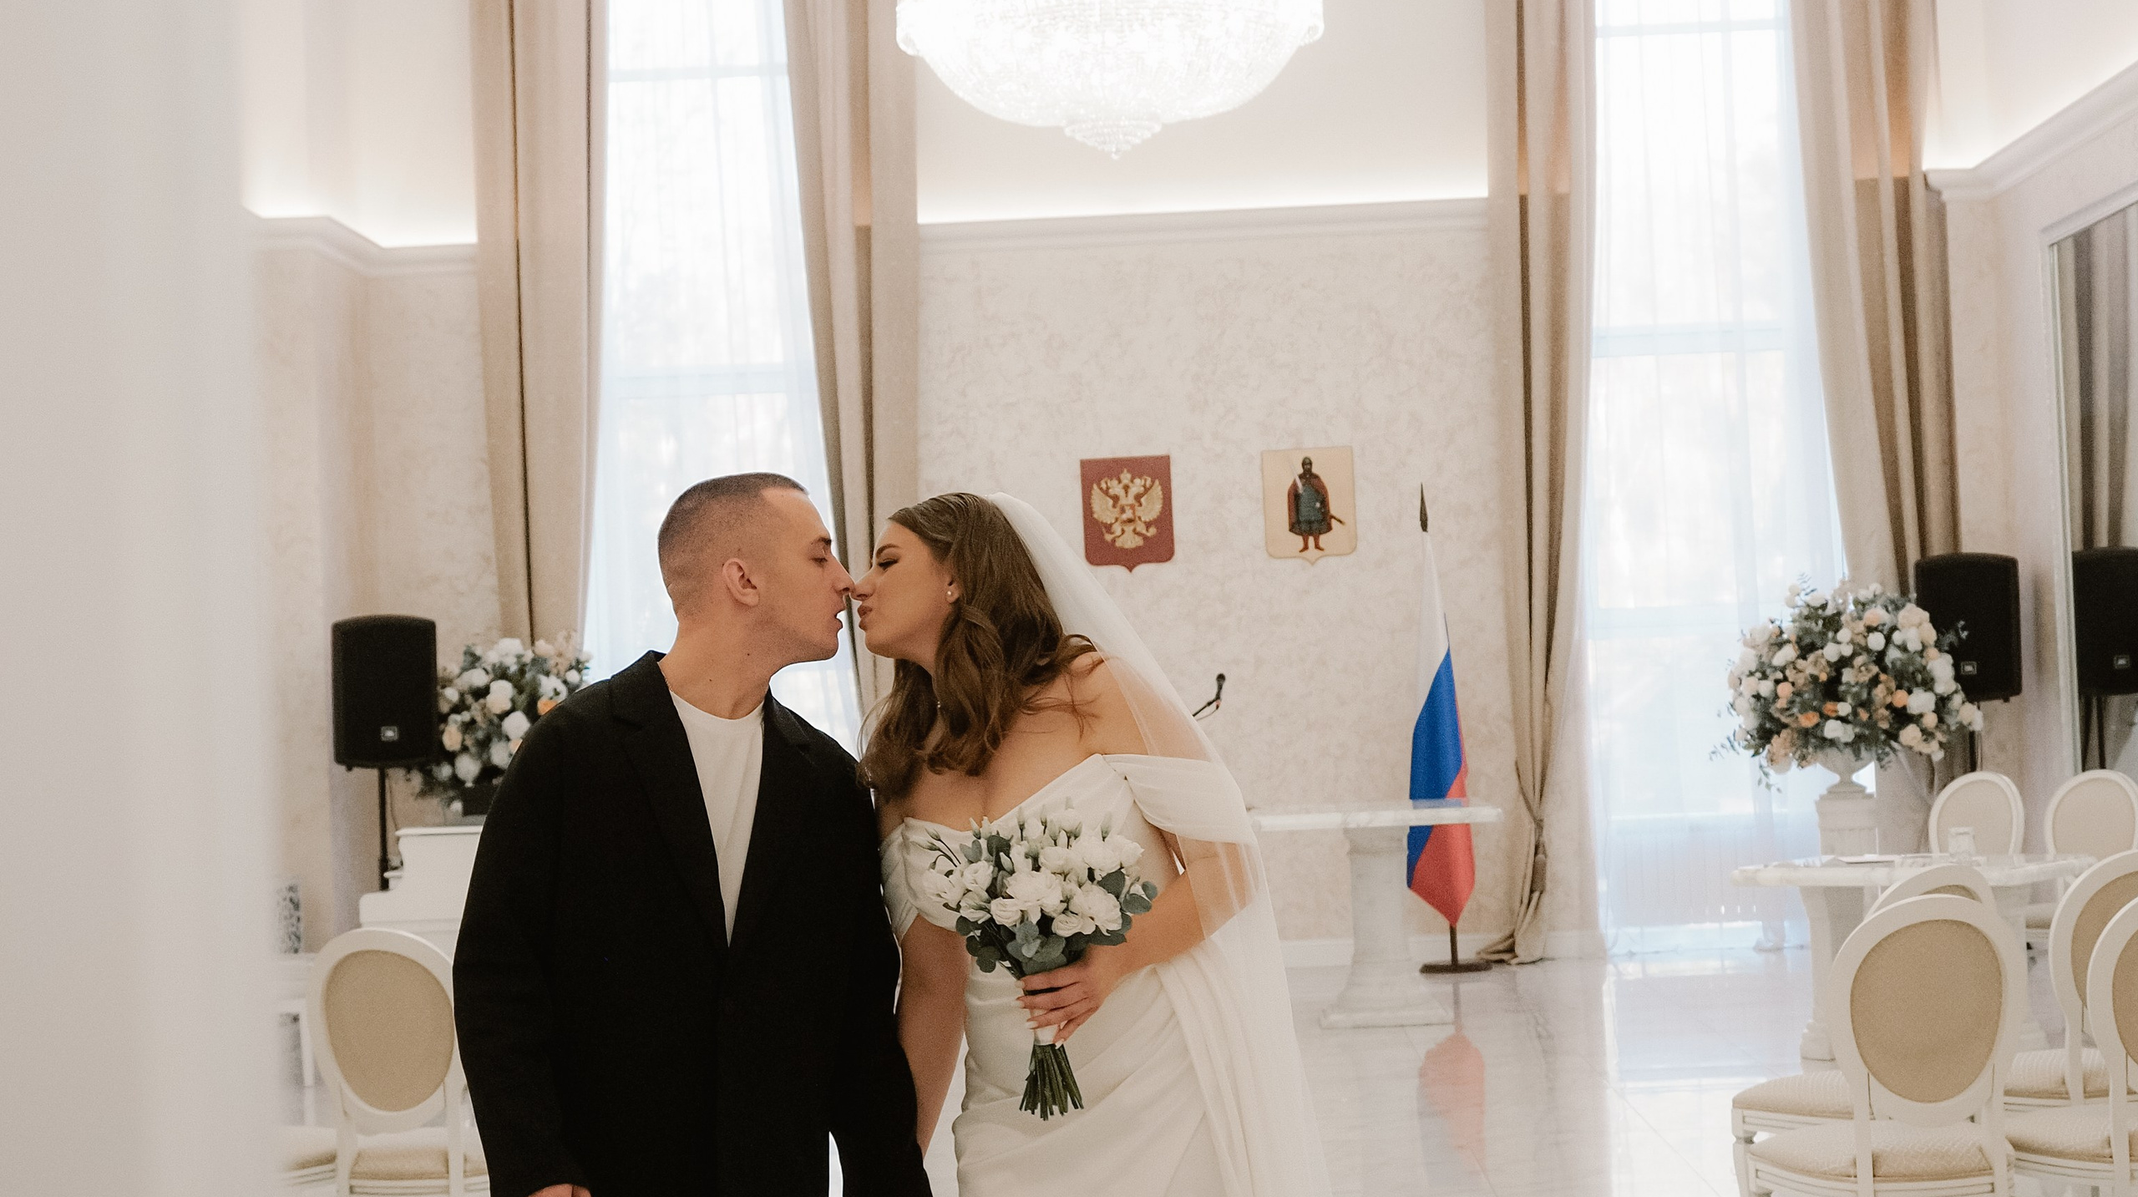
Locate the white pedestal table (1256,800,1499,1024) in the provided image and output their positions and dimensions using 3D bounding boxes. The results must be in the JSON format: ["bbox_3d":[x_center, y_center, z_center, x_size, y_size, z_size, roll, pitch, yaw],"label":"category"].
[{"bbox_3d":[1.300,1.325,15.185,1.030,0.870,0.880,-2,-1,2],"label":"white pedestal table"}]

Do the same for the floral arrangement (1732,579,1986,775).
[{"bbox_3d":[3.546,0.377,16.365,1.100,0.880,1.000,-2,-1,2],"label":"floral arrangement"}]

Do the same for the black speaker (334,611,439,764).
[{"bbox_3d":[-3.272,0.442,17.342,0.440,0.700,0.380,-1,-2,-23],"label":"black speaker"}]

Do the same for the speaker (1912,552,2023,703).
[{"bbox_3d":[4.232,0.141,17.043,0.440,0.700,0.380,-3,-1,21],"label":"speaker"}]

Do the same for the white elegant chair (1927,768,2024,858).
[{"bbox_3d":[3.657,1.193,14.703,0.500,0.980,0.570,-3,-2,23],"label":"white elegant chair"}]

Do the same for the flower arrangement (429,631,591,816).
[{"bbox_3d":[-2.323,0.533,14.797,0.800,0.760,0.720,-2,-1,2],"label":"flower arrangement"}]

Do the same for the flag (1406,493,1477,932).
[{"bbox_3d":[1.841,0.572,17.882,0.360,2.130,0.250,-2,-1,2],"label":"flag"}]

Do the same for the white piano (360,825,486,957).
[{"bbox_3d":[-2.454,1.429,14.856,0.550,1.030,1.450,-2,-1,2],"label":"white piano"}]

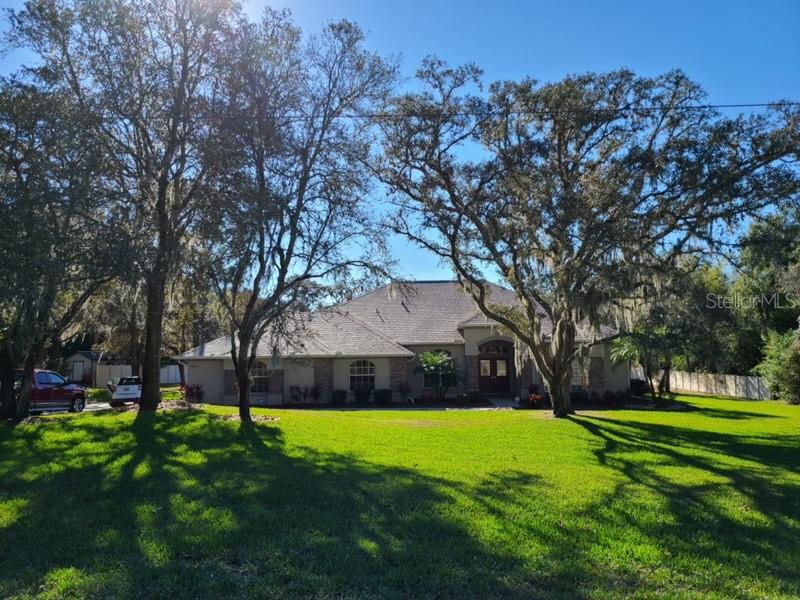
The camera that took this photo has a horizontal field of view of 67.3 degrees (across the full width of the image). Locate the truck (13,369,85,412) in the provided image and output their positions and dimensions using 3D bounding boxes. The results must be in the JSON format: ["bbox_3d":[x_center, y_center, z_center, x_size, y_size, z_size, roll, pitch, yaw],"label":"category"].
[{"bbox_3d":[-16.300,3.973,25.802,2.000,1.930,5.850,-1,-8,7],"label":"truck"}]

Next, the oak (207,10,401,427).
[{"bbox_3d":[-3.750,-3.204,21.910,7.200,15.100,7.000,0,-8,0],"label":"oak"}]

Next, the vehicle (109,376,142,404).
[{"bbox_3d":[-17.200,6.018,39.956,1.920,1.750,4.750,1,-8,-4],"label":"vehicle"}]

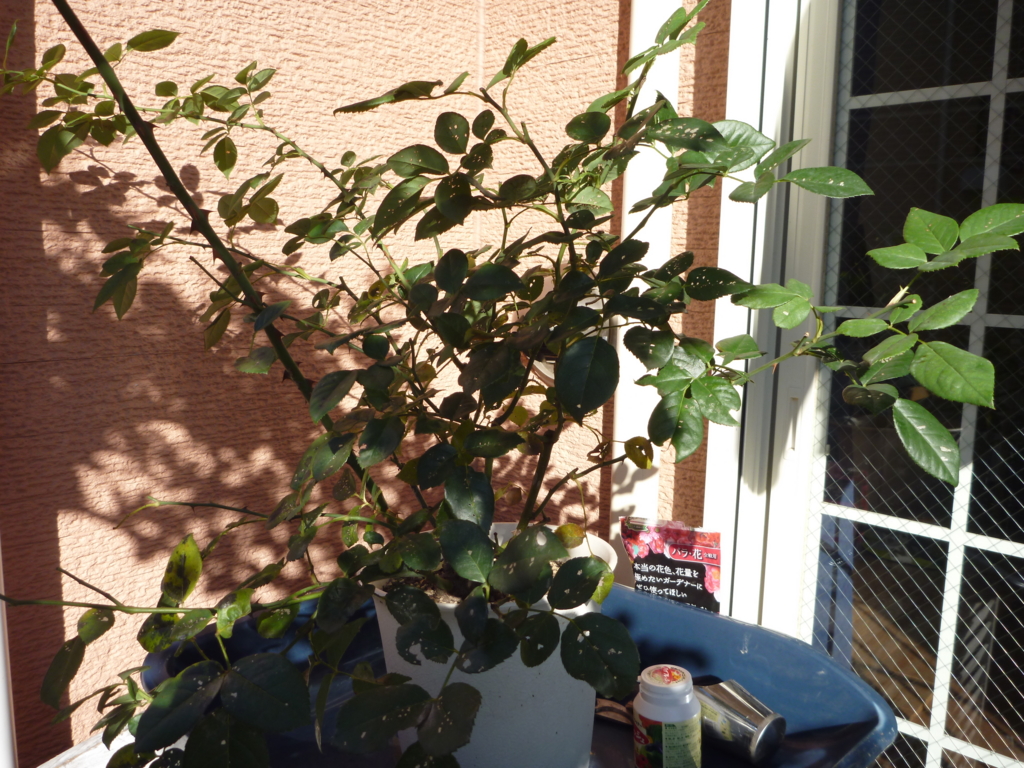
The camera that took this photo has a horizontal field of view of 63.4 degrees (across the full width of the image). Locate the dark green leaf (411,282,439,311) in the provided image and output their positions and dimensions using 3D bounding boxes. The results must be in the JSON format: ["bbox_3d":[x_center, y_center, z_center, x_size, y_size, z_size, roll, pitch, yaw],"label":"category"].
[{"bbox_3d":[-0.081,-0.081,0.770,0.025,0.026,0.006,-32,0,-13],"label":"dark green leaf"}]

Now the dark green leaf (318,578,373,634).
[{"bbox_3d":[-0.148,0.197,0.735,0.042,0.013,0.053,34,51,27],"label":"dark green leaf"}]

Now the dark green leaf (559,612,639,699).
[{"bbox_3d":[0.072,0.226,0.690,0.061,0.078,0.012,-28,-12,-17],"label":"dark green leaf"}]

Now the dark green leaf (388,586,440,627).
[{"bbox_3d":[-0.090,0.210,0.769,0.057,0.035,0.011,28,-21,12],"label":"dark green leaf"}]

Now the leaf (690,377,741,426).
[{"bbox_3d":[0.190,0.016,0.775,0.047,0.011,0.059,-33,68,-25],"label":"leaf"}]

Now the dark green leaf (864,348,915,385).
[{"bbox_3d":[0.336,-0.015,0.741,0.065,0.010,0.032,-32,53,-19],"label":"dark green leaf"}]

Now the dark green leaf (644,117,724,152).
[{"bbox_3d":[0.161,-0.229,0.758,0.071,0.012,0.049,12,53,5],"label":"dark green leaf"}]

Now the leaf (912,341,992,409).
[{"bbox_3d":[0.360,-0.007,0.677,0.059,0.076,0.012,-38,-20,-16],"label":"leaf"}]

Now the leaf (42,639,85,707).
[{"bbox_3d":[-0.430,0.277,0.799,0.025,0.068,0.012,19,-18,-27],"label":"leaf"}]

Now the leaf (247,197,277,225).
[{"bbox_3d":[-0.283,-0.200,0.950,0.040,0.032,0.010,43,13,-12],"label":"leaf"}]

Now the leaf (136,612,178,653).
[{"bbox_3d":[-0.339,0.238,0.792,0.039,0.012,0.038,31,64,27],"label":"leaf"}]

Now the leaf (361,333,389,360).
[{"bbox_3d":[-0.146,-0.040,0.880,0.029,0.008,0.034,-16,53,-41],"label":"leaf"}]

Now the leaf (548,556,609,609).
[{"bbox_3d":[0.060,0.185,0.770,0.065,0.040,0.011,-39,-18,-15],"label":"leaf"}]

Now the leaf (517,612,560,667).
[{"bbox_3d":[0.023,0.218,0.710,0.035,0.048,0.009,22,-16,0],"label":"leaf"}]

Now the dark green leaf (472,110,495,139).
[{"bbox_3d":[-0.026,-0.238,0.760,0.018,0.025,0.005,14,-6,4],"label":"dark green leaf"}]

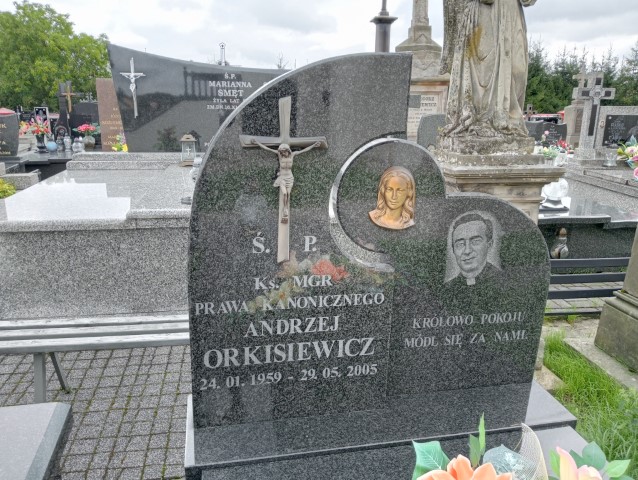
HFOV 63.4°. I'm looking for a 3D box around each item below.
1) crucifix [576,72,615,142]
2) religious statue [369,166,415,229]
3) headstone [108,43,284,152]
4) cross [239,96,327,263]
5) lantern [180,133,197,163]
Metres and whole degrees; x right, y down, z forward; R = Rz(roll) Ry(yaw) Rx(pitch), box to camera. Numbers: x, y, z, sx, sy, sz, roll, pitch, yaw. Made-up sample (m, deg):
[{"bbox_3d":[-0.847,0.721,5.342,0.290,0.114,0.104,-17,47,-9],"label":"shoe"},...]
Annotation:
[{"bbox_3d":[3.289,-1.570,6.250,0.480,0.854,0.130,-1,16,-9],"label":"crucifix"},{"bbox_3d":[0.194,-0.106,1.337,0.131,0.166,0.040,-2,17,-12],"label":"religious statue"},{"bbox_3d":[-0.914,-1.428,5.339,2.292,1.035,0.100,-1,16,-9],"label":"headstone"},{"bbox_3d":[-0.081,-0.132,1.199,0.200,0.384,0.050,-2,17,-12],"label":"cross"},{"bbox_3d":[-1.294,-0.896,5.166,0.146,0.302,0.150,-1,16,-9],"label":"lantern"}]

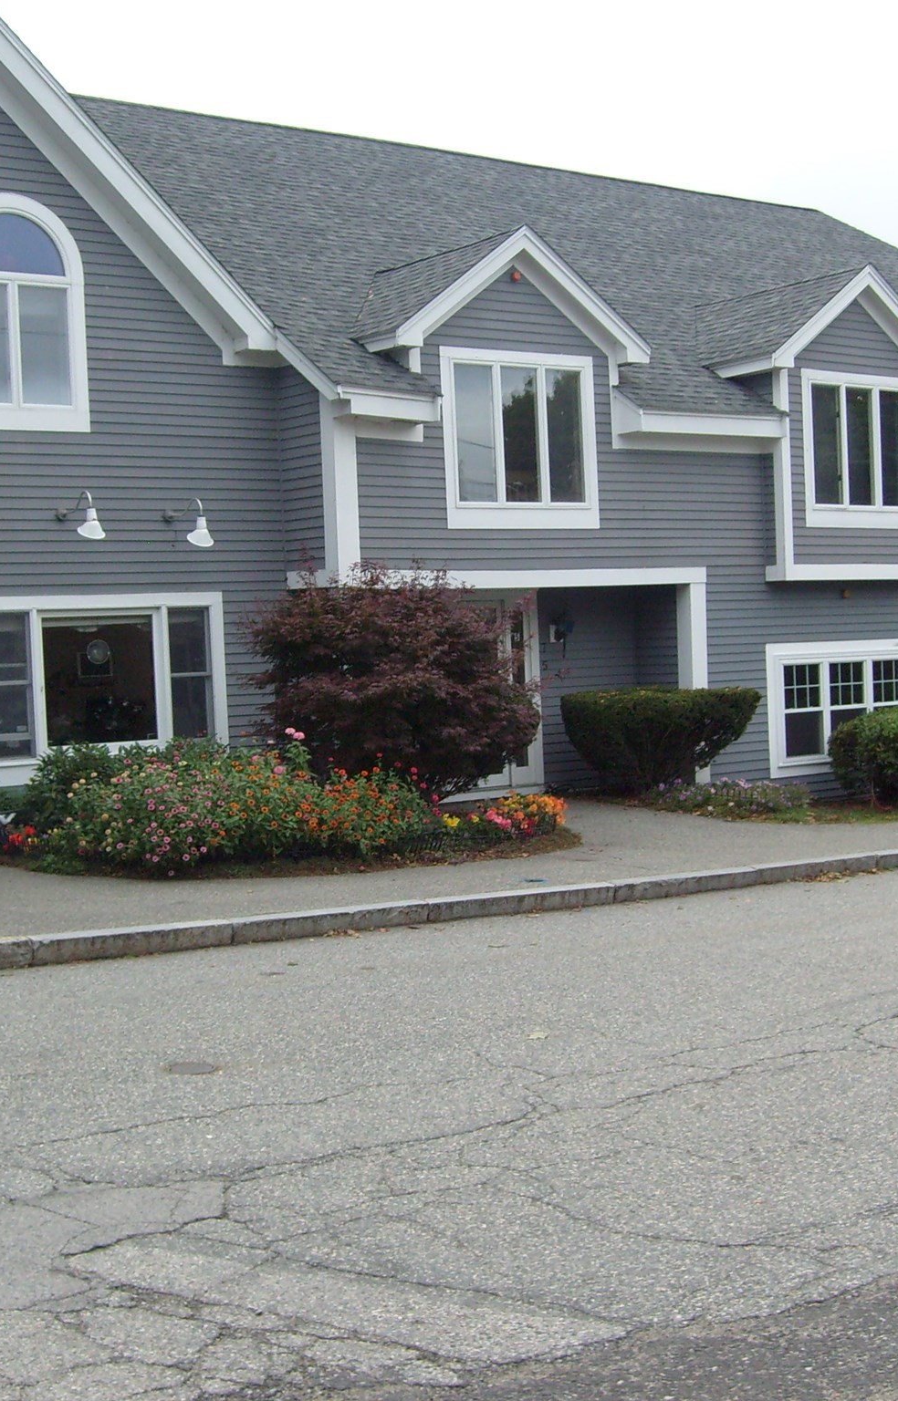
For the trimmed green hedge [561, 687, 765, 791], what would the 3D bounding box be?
[{"bbox_3d":[2.267,0.486,19.448,2.100,1.100,1.750,-3,2,-35],"label":"trimmed green hedge"}]

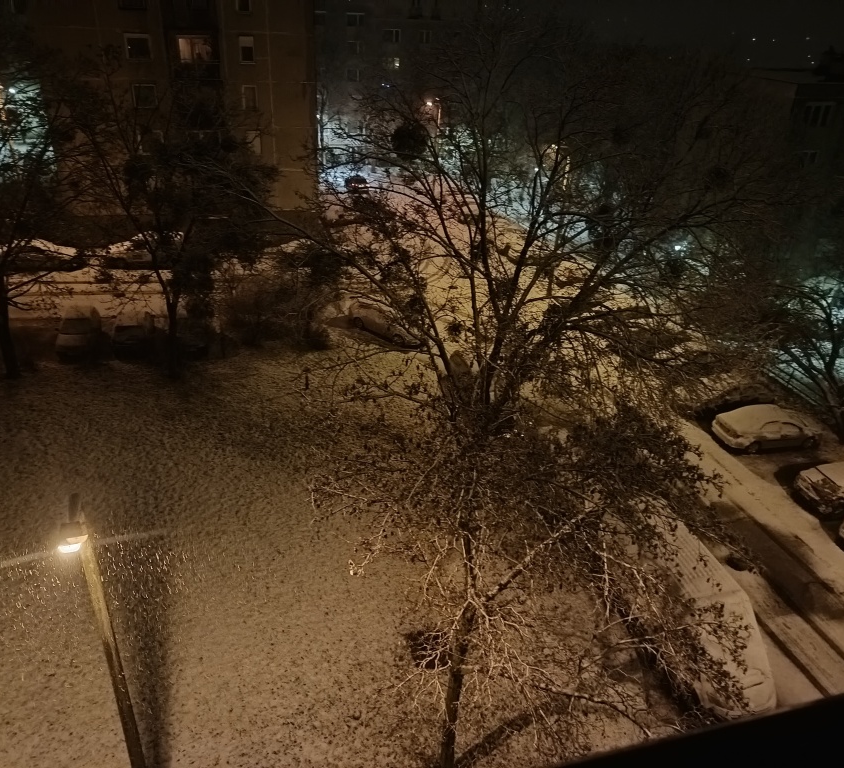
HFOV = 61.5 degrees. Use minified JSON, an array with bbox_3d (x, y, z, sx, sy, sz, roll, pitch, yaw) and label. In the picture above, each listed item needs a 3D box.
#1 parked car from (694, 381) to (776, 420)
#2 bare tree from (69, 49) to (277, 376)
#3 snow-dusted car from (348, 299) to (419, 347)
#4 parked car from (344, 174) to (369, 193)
[{"bbox_3d":[13.800,0.688,31.346,4.050,1.460,1.720,-4,26,-14],"label":"parked car"},{"bbox_3d":[-10.148,-6.007,28.292,8.300,12.500,8.200,1,25,0],"label":"bare tree"},{"bbox_3d":[-1.515,-3.134,35.295,4.400,1.460,1.750,23,32,35],"label":"snow-dusted car"},{"bbox_3d":[-6.375,-19.893,69.011,1.780,1.500,4.300,-4,26,-14],"label":"parked car"}]

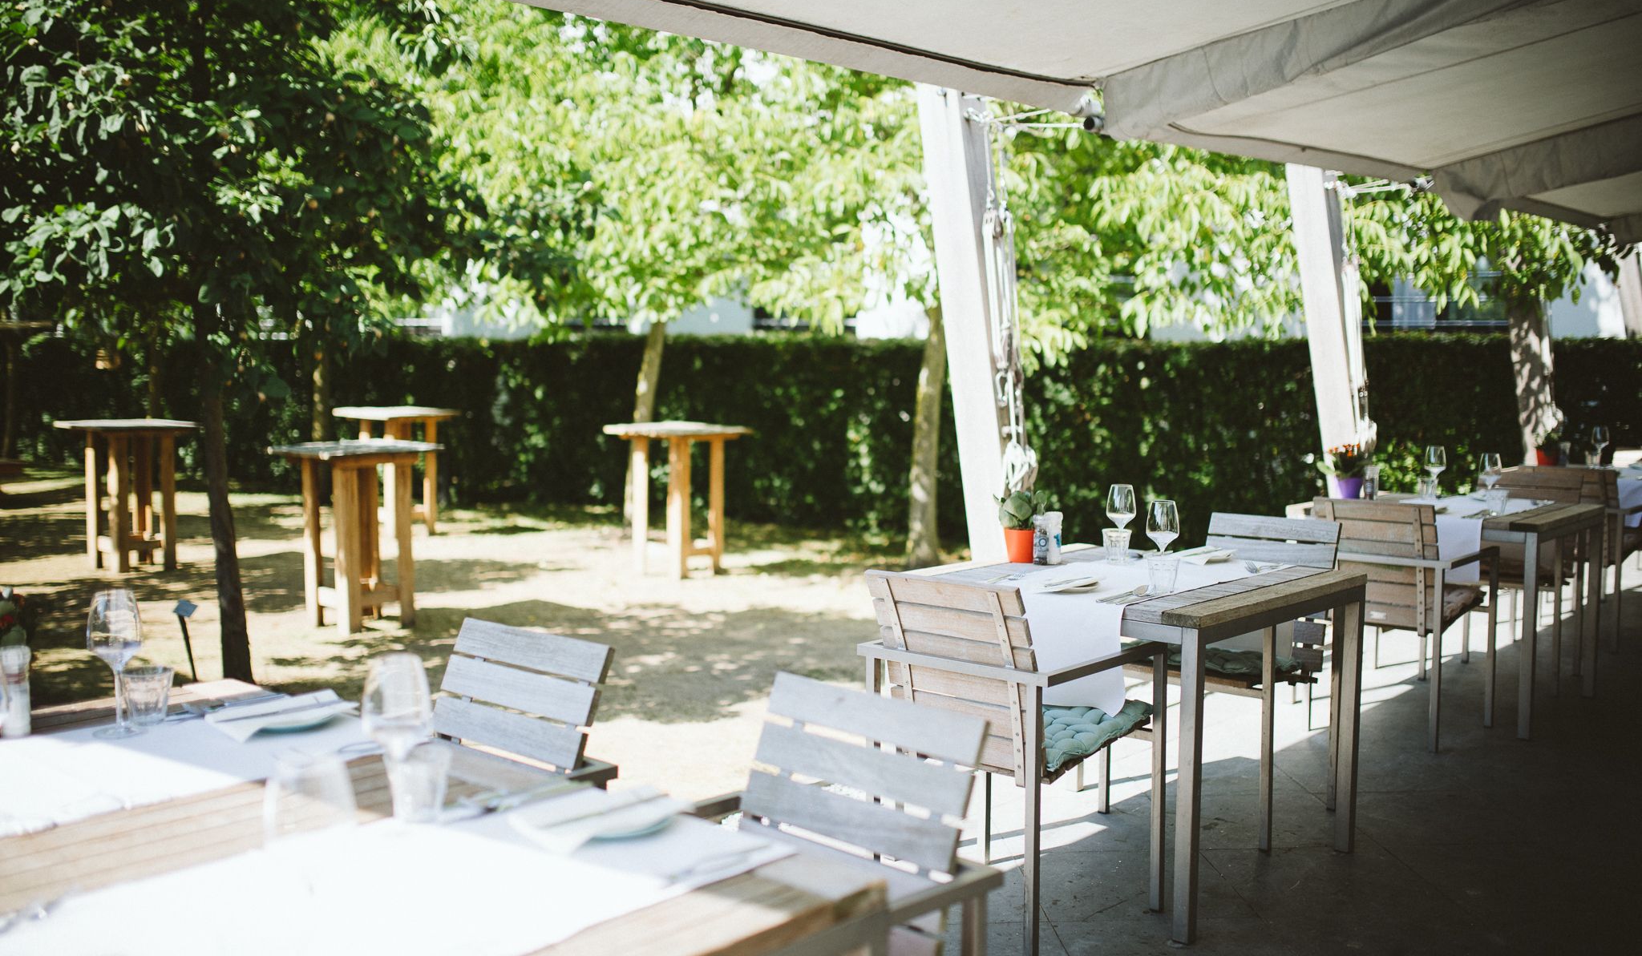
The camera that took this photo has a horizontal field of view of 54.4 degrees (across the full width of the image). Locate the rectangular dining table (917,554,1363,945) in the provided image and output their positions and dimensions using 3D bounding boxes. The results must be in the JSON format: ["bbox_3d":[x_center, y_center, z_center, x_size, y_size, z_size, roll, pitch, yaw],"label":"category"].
[{"bbox_3d":[0.798,0.629,4.215,0.890,0.750,0.910,5,7,40],"label":"rectangular dining table"}]

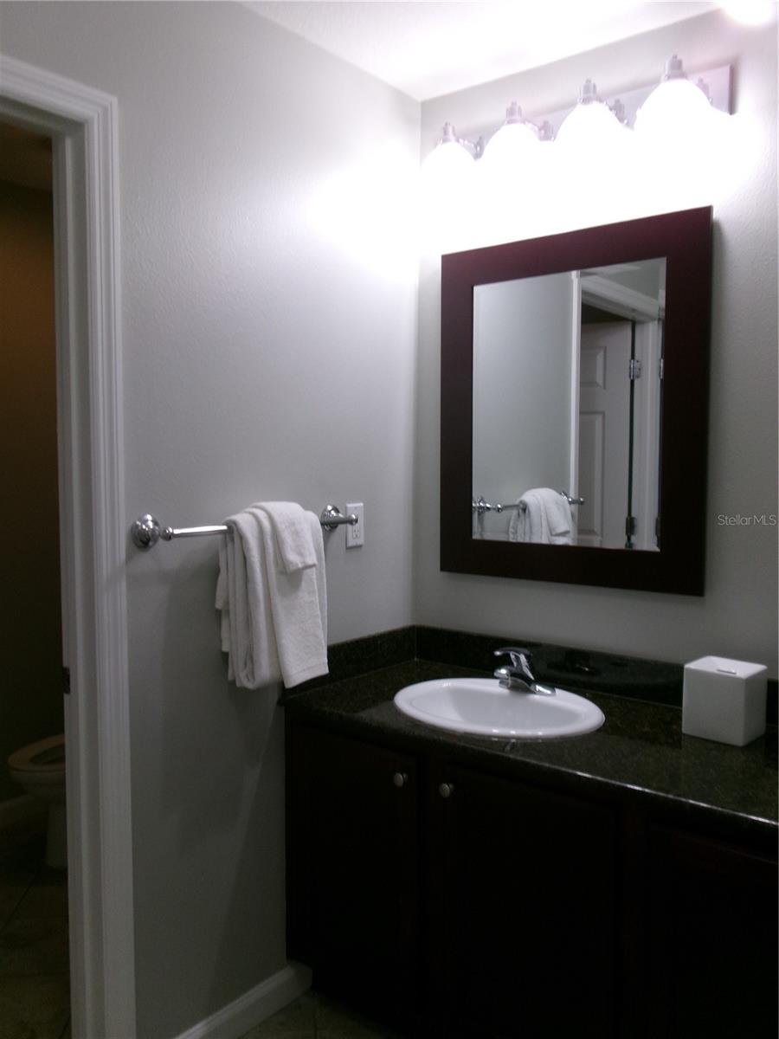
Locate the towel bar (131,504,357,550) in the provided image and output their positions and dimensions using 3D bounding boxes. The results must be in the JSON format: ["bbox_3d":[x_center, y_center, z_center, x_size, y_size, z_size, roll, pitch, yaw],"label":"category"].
[{"bbox_3d":[-0.300,0.014,1.949,0.098,0.068,0.650,3,5,38],"label":"towel bar"}]

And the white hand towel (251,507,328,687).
[{"bbox_3d":[-0.226,0.174,1.980,0.120,0.410,0.165,3,5,38],"label":"white hand towel"}]

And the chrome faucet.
[{"bbox_3d":[0.315,0.384,2.123,0.152,0.115,0.168,3,5,38],"label":"chrome faucet"}]

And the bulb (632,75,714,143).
[{"bbox_3d":[0.640,-0.919,1.884,0.155,0.155,0.155,3,5,38],"label":"bulb"}]

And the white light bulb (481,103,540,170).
[{"bbox_3d":[0.309,-0.974,2.135,0.155,0.155,0.155,0,4,0],"label":"white light bulb"}]

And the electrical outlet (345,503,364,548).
[{"bbox_3d":[-0.095,0.015,2.289,0.009,0.118,0.070,3,5,38],"label":"electrical outlet"}]

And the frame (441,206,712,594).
[{"bbox_3d":[0.451,-0.289,2.215,0.755,0.910,0.025,3,5,38],"label":"frame"}]

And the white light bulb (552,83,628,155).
[{"bbox_3d":[0.480,-0.957,2.005,0.155,0.155,0.155,0,4,0],"label":"white light bulb"}]

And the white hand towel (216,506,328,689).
[{"bbox_3d":[-0.261,0.174,1.951,0.125,0.415,0.300,3,5,38],"label":"white hand towel"}]

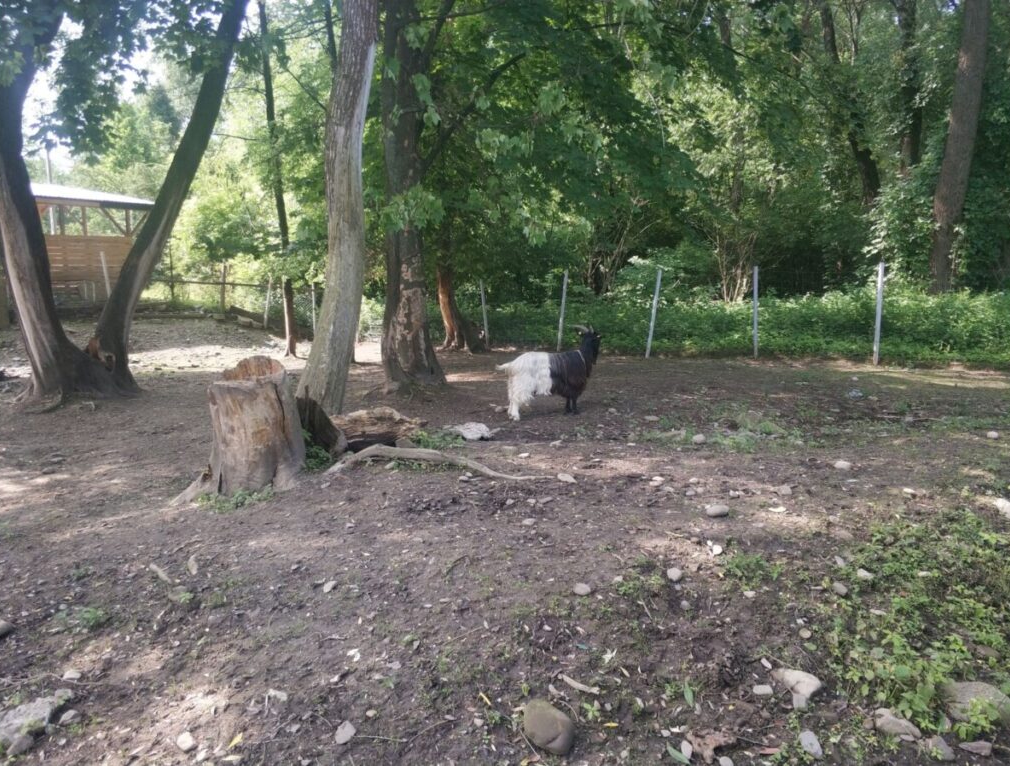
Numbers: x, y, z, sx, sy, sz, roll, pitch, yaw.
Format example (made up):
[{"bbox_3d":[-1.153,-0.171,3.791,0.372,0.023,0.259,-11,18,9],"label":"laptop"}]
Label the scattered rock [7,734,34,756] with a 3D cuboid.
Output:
[{"bbox_3d":[-1.591,1.190,2.620,0.075,0.045,0.062,0,6,0],"label":"scattered rock"}]

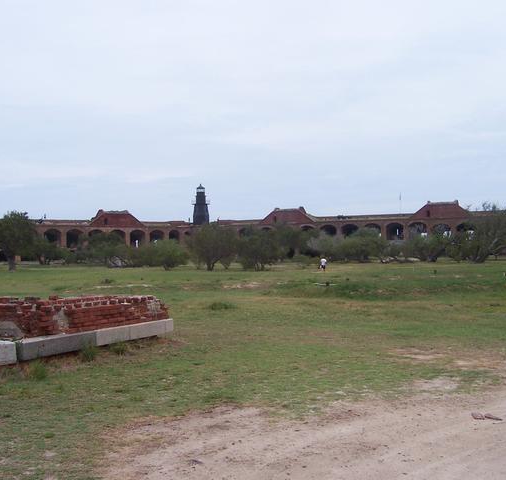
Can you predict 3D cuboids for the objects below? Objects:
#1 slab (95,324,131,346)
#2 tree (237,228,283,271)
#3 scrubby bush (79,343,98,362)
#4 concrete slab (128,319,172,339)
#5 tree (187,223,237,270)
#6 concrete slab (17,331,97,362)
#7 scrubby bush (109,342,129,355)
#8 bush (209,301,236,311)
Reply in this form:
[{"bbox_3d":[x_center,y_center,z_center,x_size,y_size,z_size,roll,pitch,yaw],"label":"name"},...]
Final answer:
[{"bbox_3d":[-2.607,1.699,11.802,0.360,0.253,0.983,-1,-2,25],"label":"slab"},{"bbox_3d":[0.703,1.143,78.000,5.273,4.980,5.010,0,-2,0],"label":"tree"},{"bbox_3d":[-2.509,1.697,10.150,0.260,0.270,0.250,0,-2,0],"label":"scrubby bush"},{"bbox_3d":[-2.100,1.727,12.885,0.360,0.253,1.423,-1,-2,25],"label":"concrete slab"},{"bbox_3d":[-4.805,0.791,78.000,5.742,5.684,5.455,0,-2,0],"label":"tree"},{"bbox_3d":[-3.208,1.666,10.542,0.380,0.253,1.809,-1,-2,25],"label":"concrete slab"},{"bbox_3d":[-2.213,1.760,10.950,0.290,0.185,0.250,0,-2,0],"label":"scrubby bush"},{"bbox_3d":[-0.951,1.954,20.100,0.840,0.260,0.700,0,-2,0],"label":"bush"}]

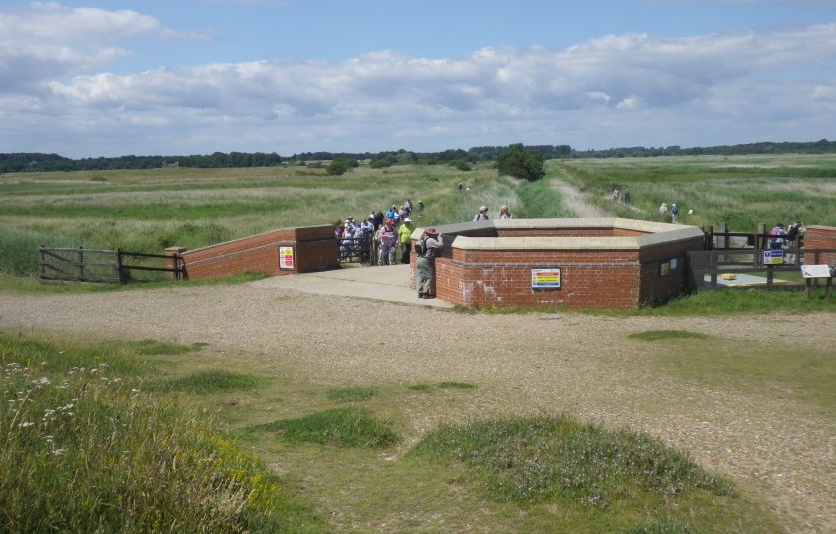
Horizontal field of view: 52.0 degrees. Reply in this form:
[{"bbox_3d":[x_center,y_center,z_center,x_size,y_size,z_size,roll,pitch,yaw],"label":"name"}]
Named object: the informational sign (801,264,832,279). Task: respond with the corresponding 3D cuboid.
[{"bbox_3d":[8.838,0.104,19.000,0.600,0.330,0.040,0,-29,6],"label":"informational sign"}]

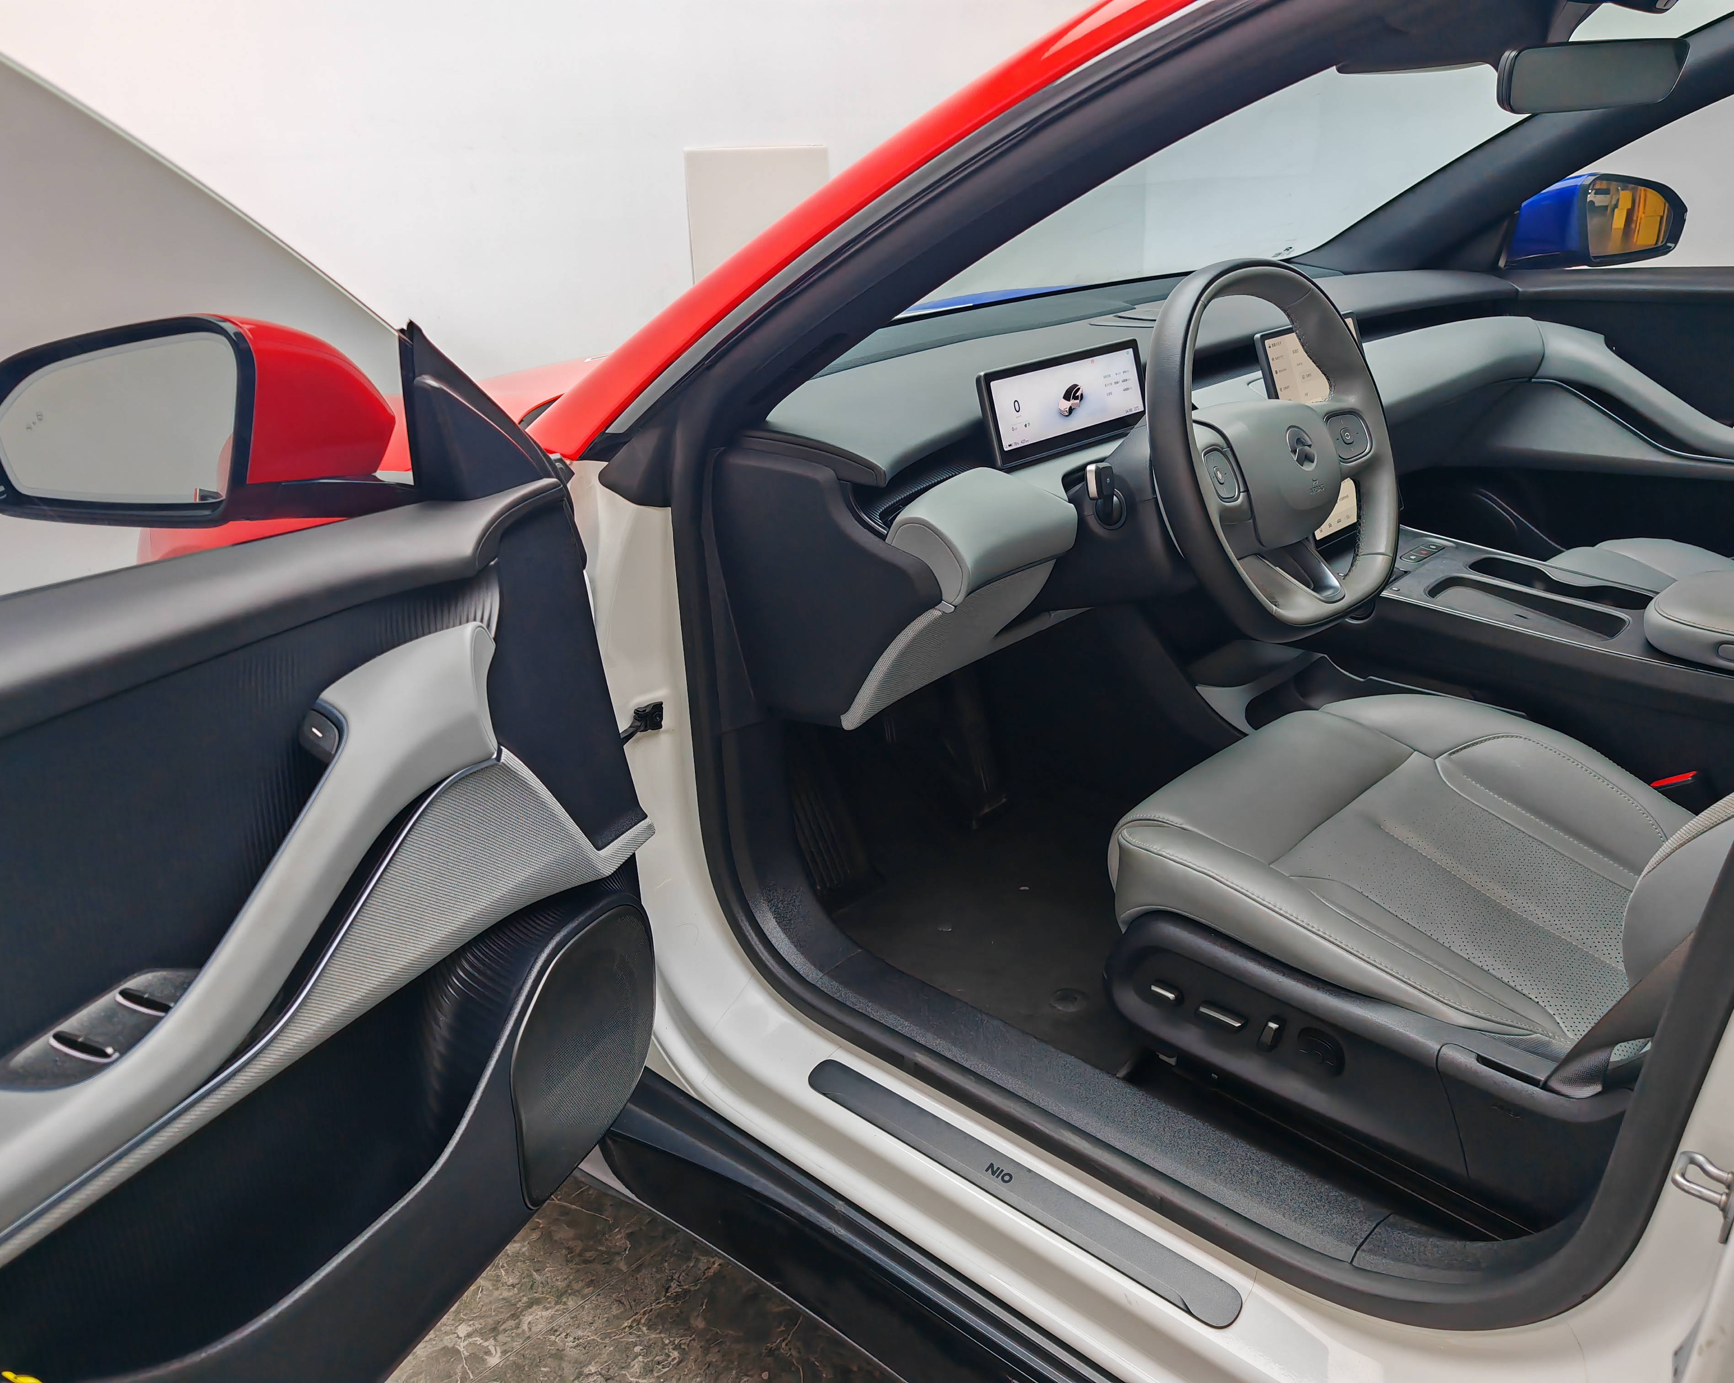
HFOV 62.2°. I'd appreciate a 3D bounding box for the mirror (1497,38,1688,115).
[{"bbox_3d":[0.733,-0.626,1.461,0.232,0.063,0.031,-12,31,-21],"label":"mirror"}]

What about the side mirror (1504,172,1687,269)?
[{"bbox_3d":[1.189,-0.776,2.351,0.271,0.154,0.161,-14,25,-29],"label":"side mirror"}]

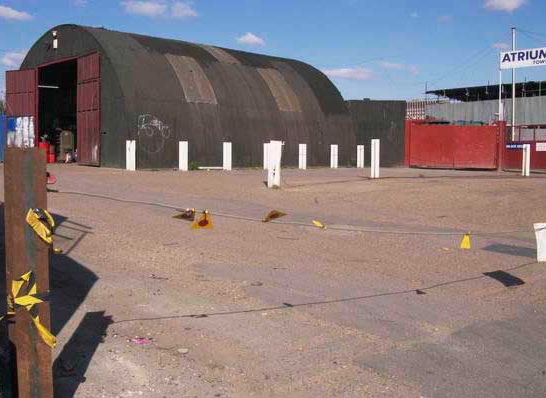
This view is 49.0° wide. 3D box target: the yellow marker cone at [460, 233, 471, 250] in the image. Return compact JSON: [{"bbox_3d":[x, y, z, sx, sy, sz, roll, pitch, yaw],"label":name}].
[{"bbox_3d":[2.504,0.553,7.800,0.150,0.220,0.140,0,5,0],"label":"yellow marker cone"}]

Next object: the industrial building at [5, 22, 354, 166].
[{"bbox_3d":[-4.005,-4.305,27.734,12.300,5.450,10.650,-4,7,-45],"label":"industrial building"}]

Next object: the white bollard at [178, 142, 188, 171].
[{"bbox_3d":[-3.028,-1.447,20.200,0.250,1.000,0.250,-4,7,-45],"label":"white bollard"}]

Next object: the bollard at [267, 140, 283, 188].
[{"bbox_3d":[0.044,-0.804,13.800,0.260,1.080,0.250,-4,7,-45],"label":"bollard"}]

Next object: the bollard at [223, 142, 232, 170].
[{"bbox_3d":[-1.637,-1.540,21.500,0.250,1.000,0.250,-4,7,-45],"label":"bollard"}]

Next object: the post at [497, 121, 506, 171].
[{"bbox_3d":[9.516,-2.191,25.000,0.250,2.100,0.250,0,5,0],"label":"post"}]

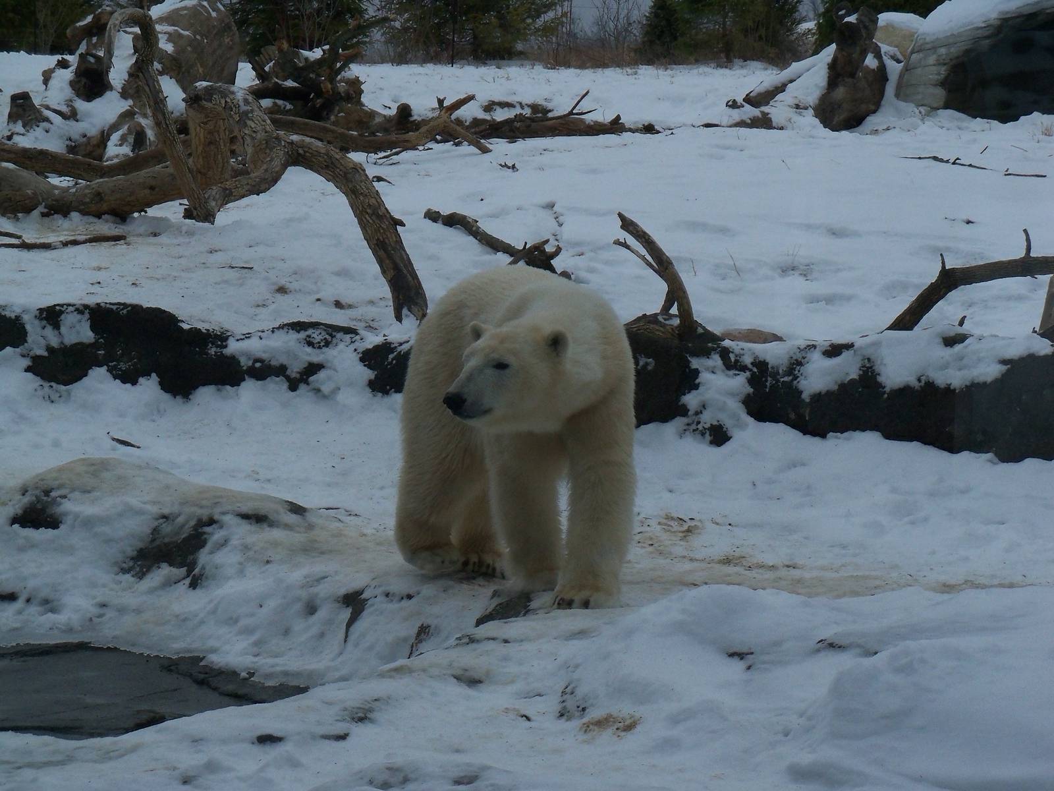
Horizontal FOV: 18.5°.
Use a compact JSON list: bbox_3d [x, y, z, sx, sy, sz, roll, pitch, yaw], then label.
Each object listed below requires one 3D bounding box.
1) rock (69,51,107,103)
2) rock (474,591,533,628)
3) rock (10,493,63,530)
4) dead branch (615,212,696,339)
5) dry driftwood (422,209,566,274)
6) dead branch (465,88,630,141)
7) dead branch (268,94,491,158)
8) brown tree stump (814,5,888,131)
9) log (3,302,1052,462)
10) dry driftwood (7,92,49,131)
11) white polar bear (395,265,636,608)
[{"bbox_3d":[-3.667,-2.663,27.000,0.310,0.420,0.310,0,8,0],"label":"rock"},{"bbox_3d":[-0.077,0.720,10.900,0.190,0.110,0.140,0,8,0],"label":"rock"},{"bbox_3d":[-1.838,0.435,12.100,0.200,0.140,0.150,0,8,0],"label":"rock"},{"bbox_3d":[0.613,-0.578,15.500,0.370,0.600,0.300,0,8,0],"label":"dead branch"},{"bbox_3d":[-0.221,-0.941,19.500,0.420,0.280,1.600,-3,8,-23],"label":"dry driftwood"},{"bbox_3d":[0.209,-2.517,29.000,1.460,0.440,0.450,0,8,0],"label":"dead branch"},{"bbox_3d":[-1.251,-2.310,27.700,1.950,0.500,0.700,0,8,0],"label":"dead branch"},{"bbox_3d":[3.037,-3.077,30.300,0.680,1.150,0.620,0,8,0],"label":"brown tree stump"},{"bbox_3d":[-0.112,-0.099,15.800,5.500,0.500,0.650,3,8,21],"label":"log"},{"bbox_3d":[-4.170,-2.374,27.000,0.350,0.300,0.320,0,8,0],"label":"dry driftwood"},{"bbox_3d":[-0.074,0.097,11.400,0.690,1.110,1.650,-2,8,-16],"label":"white polar bear"}]

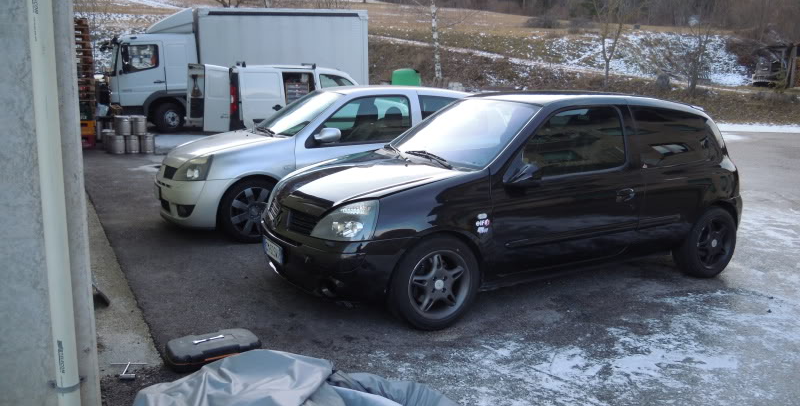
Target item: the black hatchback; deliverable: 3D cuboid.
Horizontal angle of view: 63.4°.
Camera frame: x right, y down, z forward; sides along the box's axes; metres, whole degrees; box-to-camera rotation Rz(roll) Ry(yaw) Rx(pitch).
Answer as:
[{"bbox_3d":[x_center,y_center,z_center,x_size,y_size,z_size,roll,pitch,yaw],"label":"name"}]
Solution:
[{"bbox_3d":[0.889,-0.135,4.936,3.800,1.410,1.660,-4,11,-28],"label":"black hatchback"}]

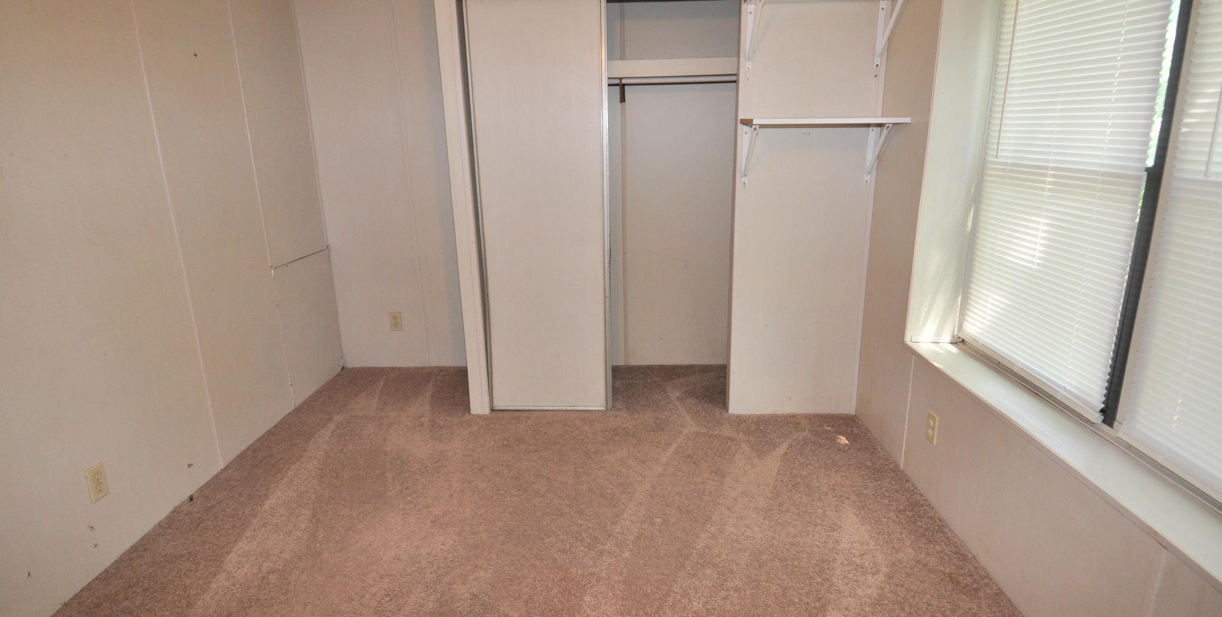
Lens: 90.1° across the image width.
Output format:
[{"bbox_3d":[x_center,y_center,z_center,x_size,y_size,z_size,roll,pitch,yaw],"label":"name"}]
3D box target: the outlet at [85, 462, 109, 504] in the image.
[{"bbox_3d":[-1.652,0.559,1.968,0.009,0.114,0.069,0,15,2],"label":"outlet"}]

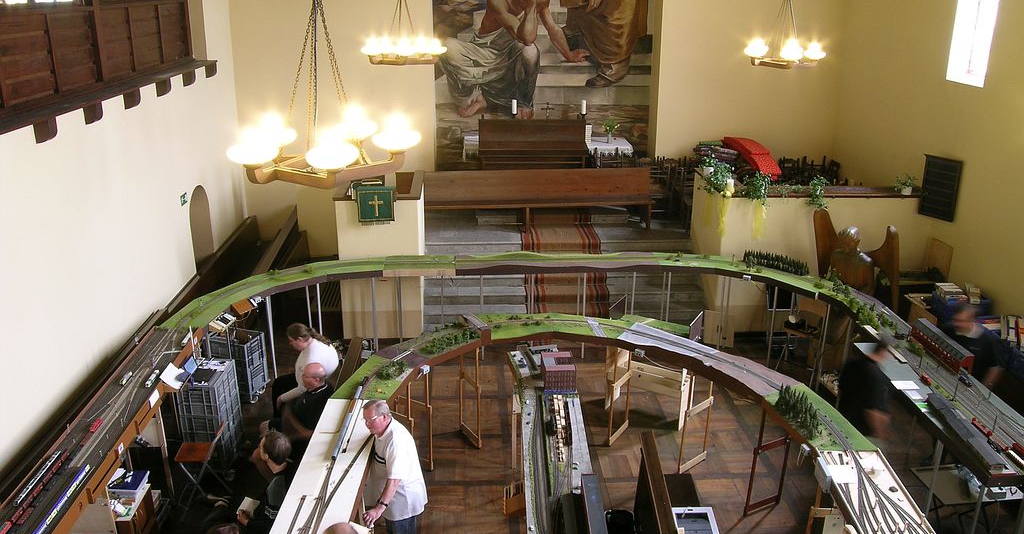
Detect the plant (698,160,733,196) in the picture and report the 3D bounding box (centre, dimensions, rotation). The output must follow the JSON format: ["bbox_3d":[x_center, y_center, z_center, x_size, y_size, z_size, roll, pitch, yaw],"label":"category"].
[{"bbox_3d":[2.761,-1.217,11.261,0.430,0.400,0.430,-1,19,-3],"label":"plant"}]

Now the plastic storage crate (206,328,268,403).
[{"bbox_3d":[-3.168,1.118,9.583,0.580,0.720,0.385,8,21,19],"label":"plastic storage crate"}]

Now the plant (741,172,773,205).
[{"bbox_3d":[3.232,-1.036,10.939,0.410,0.380,0.370,-1,19,-3],"label":"plant"}]

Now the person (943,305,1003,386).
[{"bbox_3d":[4.438,1.123,8.258,0.560,1.450,0.550,-8,21,-24],"label":"person"}]

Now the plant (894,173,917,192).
[{"bbox_3d":[5.276,-1.120,11.075,0.290,0.250,0.270,-1,19,-3],"label":"plant"}]

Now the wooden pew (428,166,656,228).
[{"bbox_3d":[0.292,-1.032,12.453,3.650,0.890,0.460,-2,20,-7],"label":"wooden pew"}]

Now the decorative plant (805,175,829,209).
[{"bbox_3d":[4.070,-0.994,11.004,0.290,0.390,0.280,-1,19,-3],"label":"decorative plant"}]

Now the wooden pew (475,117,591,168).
[{"bbox_3d":[0.322,-1.836,12.914,1.700,0.980,0.500,-1,19,-3],"label":"wooden pew"}]

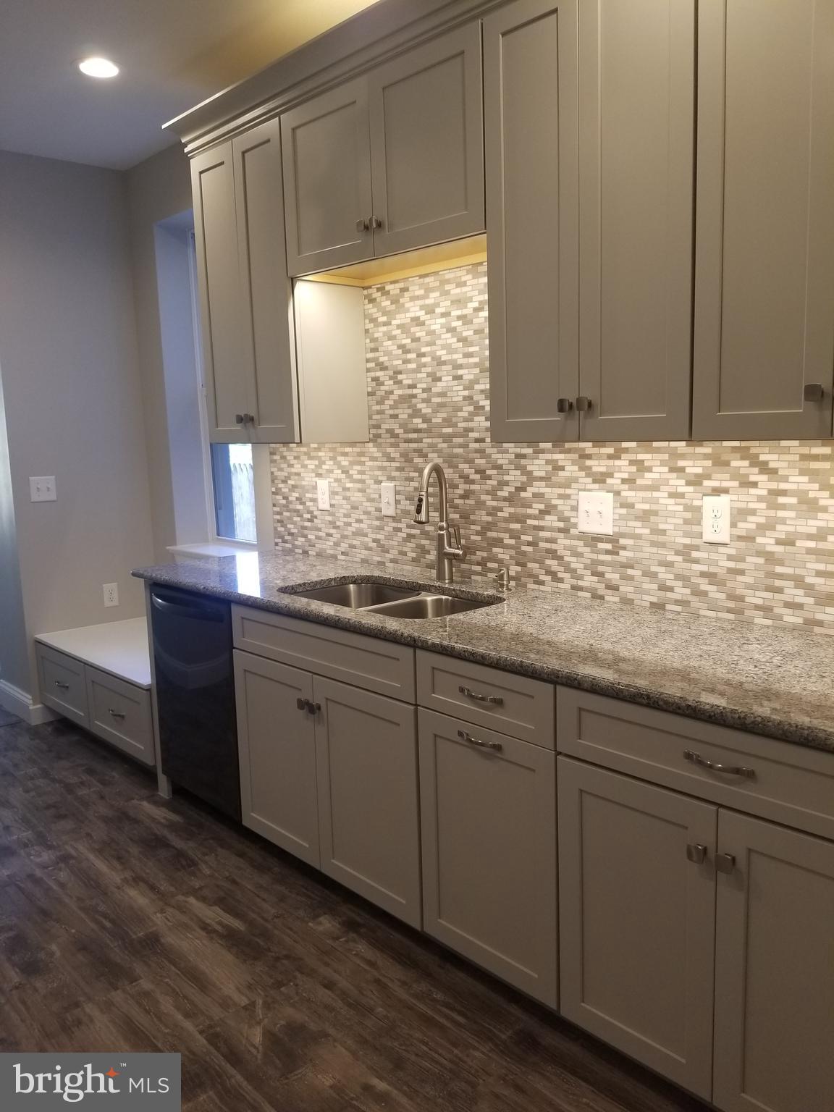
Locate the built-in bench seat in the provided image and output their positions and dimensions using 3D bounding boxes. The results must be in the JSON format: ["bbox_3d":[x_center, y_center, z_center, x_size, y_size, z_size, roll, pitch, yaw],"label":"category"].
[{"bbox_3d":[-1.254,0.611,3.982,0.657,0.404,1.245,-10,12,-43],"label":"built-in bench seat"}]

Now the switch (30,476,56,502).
[{"bbox_3d":[-1.847,-0.331,4.137,0.118,0.116,0.012,-10,12,-43],"label":"switch"}]

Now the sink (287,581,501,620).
[{"bbox_3d":[-0.099,0.244,2.645,0.417,0.208,0.726,-10,12,-43],"label":"sink"}]

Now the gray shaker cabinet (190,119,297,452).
[{"bbox_3d":[-0.517,-0.965,3.147,0.323,1.062,0.599,-10,12,-43],"label":"gray shaker cabinet"}]

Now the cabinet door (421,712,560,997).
[{"bbox_3d":[0.166,0.704,1.998,0.020,0.610,0.438,-9,11,-42],"label":"cabinet door"}]

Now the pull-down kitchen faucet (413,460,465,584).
[{"bbox_3d":[0.070,-0.100,2.712,0.102,0.396,0.196,4,11,32],"label":"pull-down kitchen faucet"}]

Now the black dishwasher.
[{"bbox_3d":[-0.600,0.504,3.225,0.615,0.828,0.592,-10,12,-43],"label":"black dishwasher"}]

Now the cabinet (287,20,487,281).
[{"bbox_3d":[-0.014,-1.166,2.571,0.323,0.513,0.884,-10,12,-43],"label":"cabinet"}]

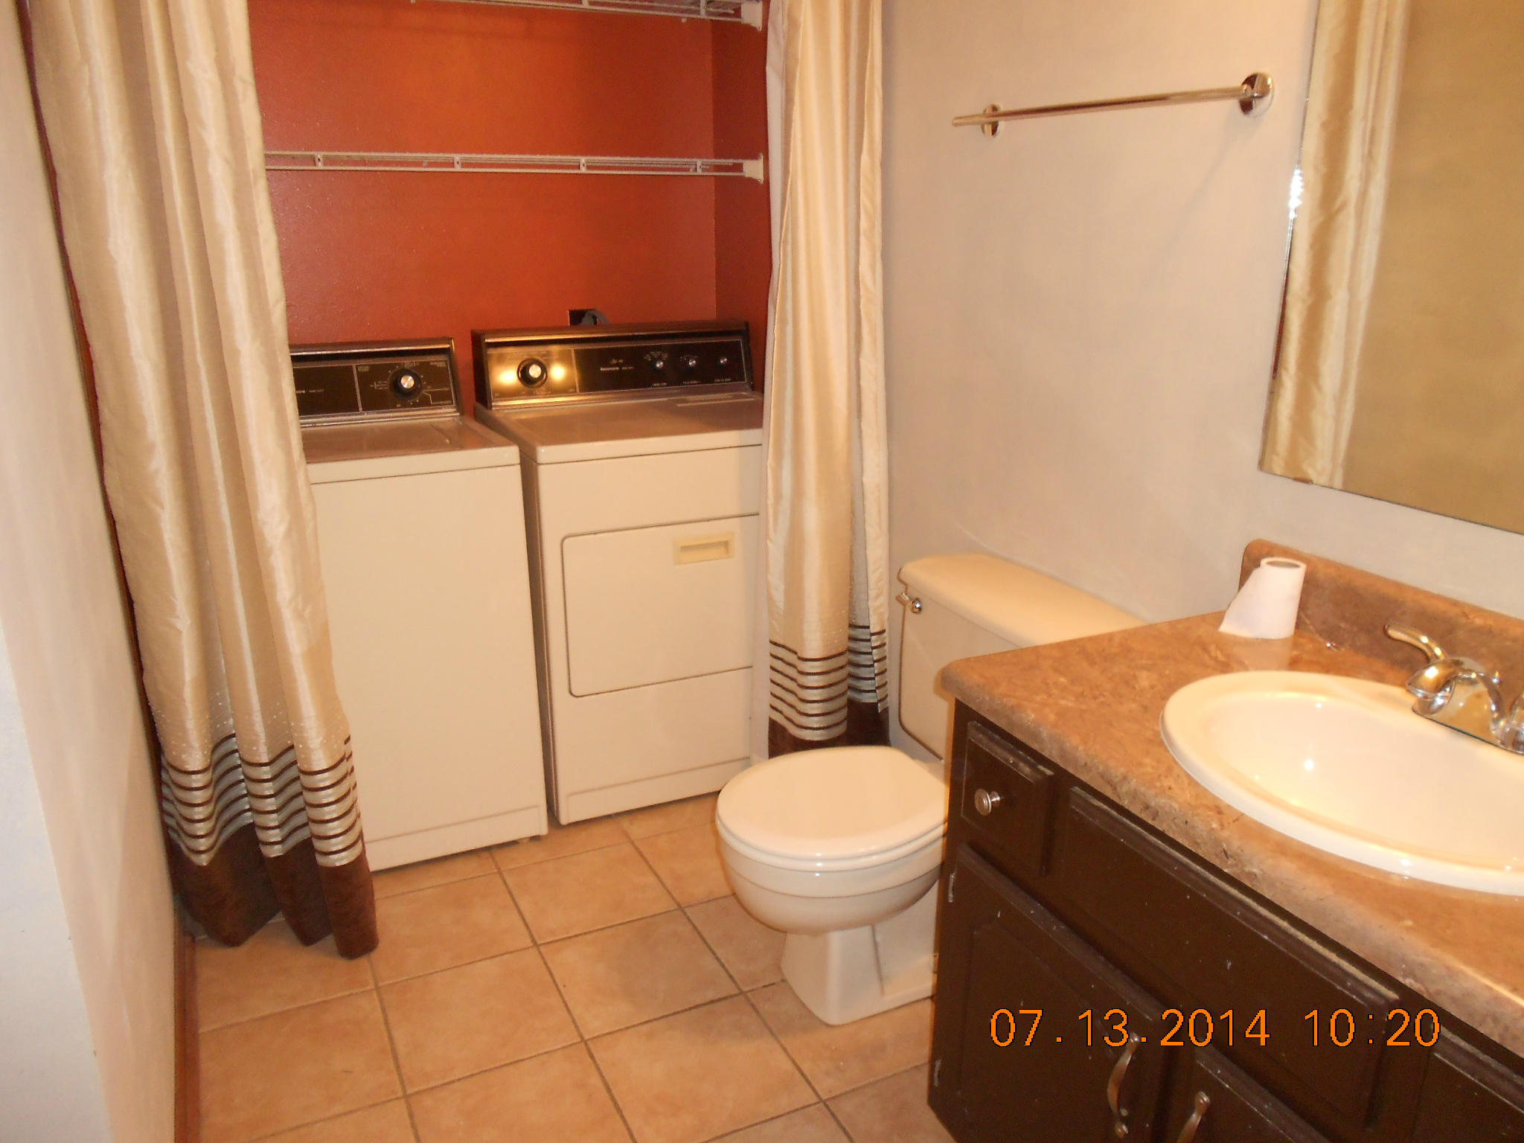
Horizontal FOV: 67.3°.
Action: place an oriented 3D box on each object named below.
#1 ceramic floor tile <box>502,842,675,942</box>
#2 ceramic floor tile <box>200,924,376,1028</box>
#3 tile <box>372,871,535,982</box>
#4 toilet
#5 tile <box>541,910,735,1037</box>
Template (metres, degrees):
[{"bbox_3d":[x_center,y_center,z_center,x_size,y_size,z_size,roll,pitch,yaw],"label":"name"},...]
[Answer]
[{"bbox_3d":[-0.369,0.679,2.435,0.297,0.010,0.297,-8,19,-25],"label":"ceramic floor tile"},{"bbox_3d":[-0.912,0.752,2.180,0.297,0.010,0.297,-8,19,-25],"label":"ceramic floor tile"},{"bbox_3d":[-0.640,0.715,2.308,0.297,0.010,0.297,-8,19,-25],"label":"tile"},{"bbox_3d":[0.252,0.415,2.074,0.707,0.713,0.519,-8,19,-25],"label":"toilet"},{"bbox_3d":[-0.236,0.758,2.175,0.297,0.010,0.297,-8,19,-25],"label":"tile"}]

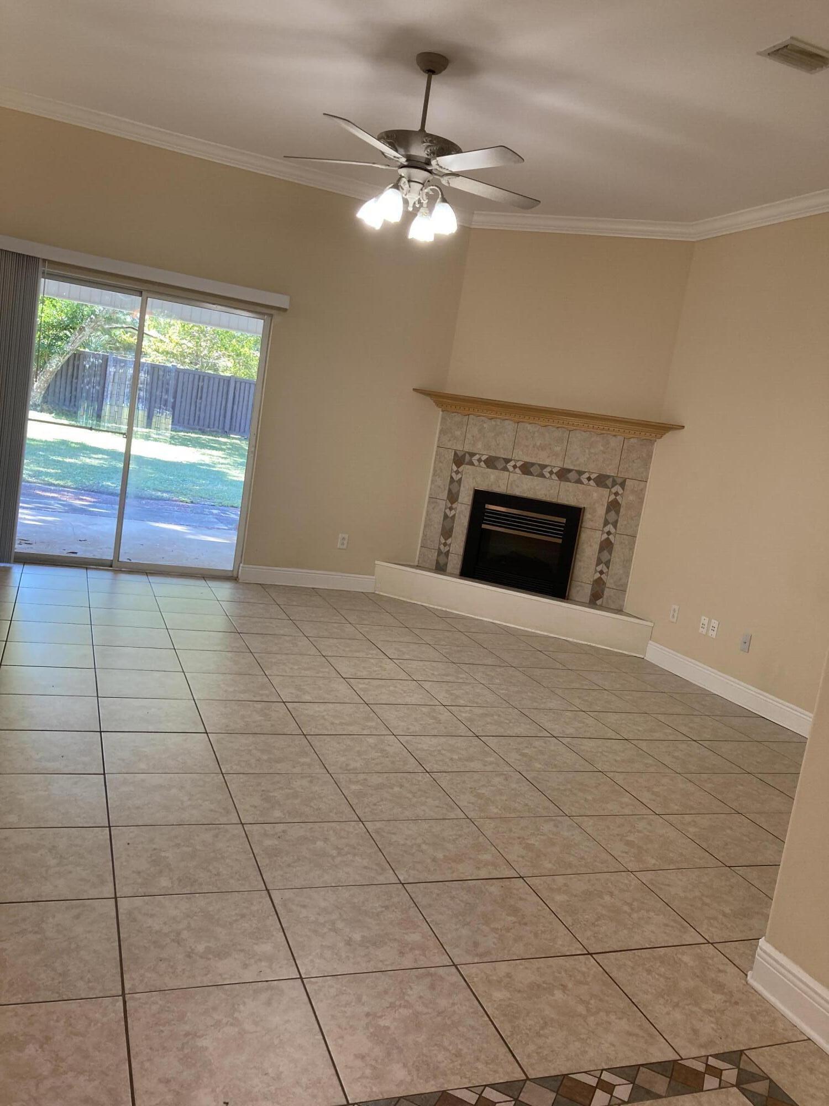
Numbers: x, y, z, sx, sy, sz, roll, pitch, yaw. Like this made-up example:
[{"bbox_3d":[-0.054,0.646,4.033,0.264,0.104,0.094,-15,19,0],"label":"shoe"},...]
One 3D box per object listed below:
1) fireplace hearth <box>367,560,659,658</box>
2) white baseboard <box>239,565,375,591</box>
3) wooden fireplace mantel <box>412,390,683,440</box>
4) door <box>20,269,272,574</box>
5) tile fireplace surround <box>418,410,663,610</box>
[{"bbox_3d":[0.729,0.403,6.918,2.220,0.250,0.270,12,8,24],"label":"fireplace hearth"},{"bbox_3d":[-0.840,0.204,7.097,1.100,0.125,0.020,6,8,-22],"label":"white baseboard"},{"bbox_3d":[0.969,-1.030,6.748,2.101,0.135,0.200,12,8,23],"label":"wooden fireplace mantel"},{"bbox_3d":[-2.031,-0.860,6.501,1.720,2.010,0.100,6,8,-22],"label":"door"},{"bbox_3d":[0.900,-0.360,6.951,1.730,1.290,0.060,12,8,23],"label":"tile fireplace surround"}]

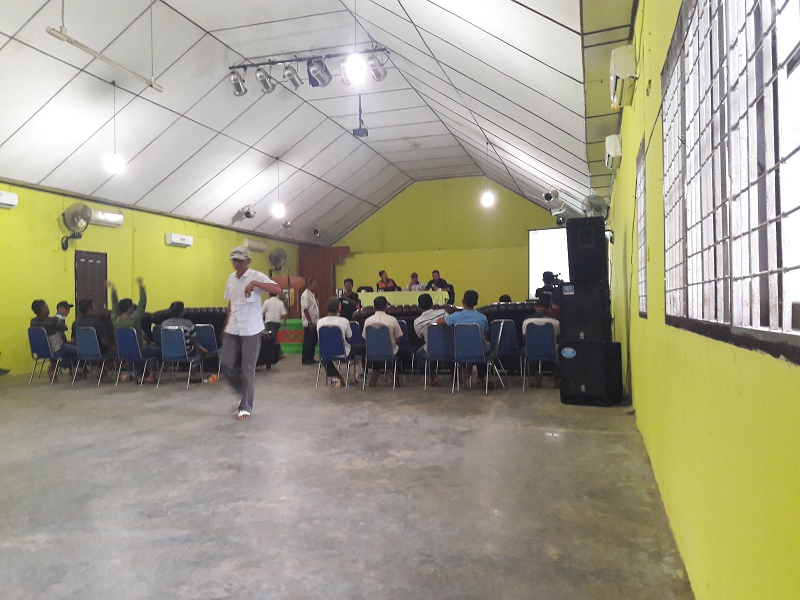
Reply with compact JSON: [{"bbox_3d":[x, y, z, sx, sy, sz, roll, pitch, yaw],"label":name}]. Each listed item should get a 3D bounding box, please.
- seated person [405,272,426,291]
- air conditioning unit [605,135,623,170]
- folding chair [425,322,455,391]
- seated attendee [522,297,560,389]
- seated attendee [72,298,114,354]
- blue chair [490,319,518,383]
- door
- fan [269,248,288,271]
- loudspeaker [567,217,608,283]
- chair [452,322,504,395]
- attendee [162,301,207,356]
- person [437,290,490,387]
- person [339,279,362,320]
[{"bbox_3d":[0.433,-0.138,17.832,0.490,1.212,0.666,-1,-1,17],"label":"seated person"},{"bbox_3d":[2.786,-1.928,8.483,0.190,0.275,0.810,-1,-1,17],"label":"air conditioning unit"},{"bbox_3d":[0.562,0.725,8.394,0.440,0.850,0.520,-1,-1,9],"label":"folding chair"},{"bbox_3d":[1.867,0.559,8.516,0.500,1.170,0.780,-1,-1,17],"label":"seated attendee"},{"bbox_3d":[-4.479,0.618,9.663,0.500,1.230,0.740,-1,-1,18],"label":"seated attendee"},{"bbox_3d":[1.567,0.728,9.566,0.440,0.850,0.520,-1,-1,9],"label":"blue chair"},{"bbox_3d":[-5.913,0.174,12.439,0.080,2.184,0.827,-1,-1,17],"label":"door"},{"bbox_3d":[-3.634,-1.194,19.323,0.530,0.640,0.380,0,-1,-30],"label":"fan"},{"bbox_3d":[2.074,-0.552,7.120,0.400,0.660,0.400,-3,-1,24],"label":"loudspeaker"},{"bbox_3d":[0.916,0.697,8.064,0.460,0.860,0.560,-1,-1,20],"label":"chair"},{"bbox_3d":[-2.989,0.612,9.163,0.500,1.190,0.740,-1,-1,13],"label":"attendee"},{"bbox_3d":[0.836,0.509,8.325,0.660,1.270,0.720,-1,-1,7],"label":"person"},{"bbox_3d":[-0.992,0.384,12.896,0.500,1.660,0.400,-1,-1,2],"label":"person"}]

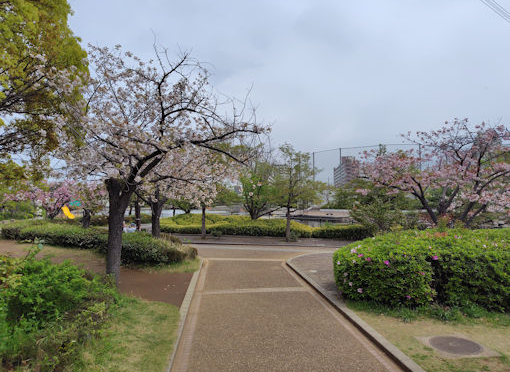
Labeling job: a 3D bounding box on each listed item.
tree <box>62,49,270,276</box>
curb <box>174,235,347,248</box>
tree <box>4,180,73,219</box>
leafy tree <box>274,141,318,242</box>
[{"bbox_3d":[-1.797,-0.422,6.650,3.900,4.600,3.700,0,-3,0],"label":"tree"},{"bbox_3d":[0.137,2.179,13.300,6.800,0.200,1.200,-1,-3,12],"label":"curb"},{"bbox_3d":[-14.952,1.075,23.500,4.900,3.200,4.400,0,-3,0],"label":"tree"},{"bbox_3d":[1.578,0.273,13.200,1.800,3.800,1.800,0,-3,0],"label":"leafy tree"}]

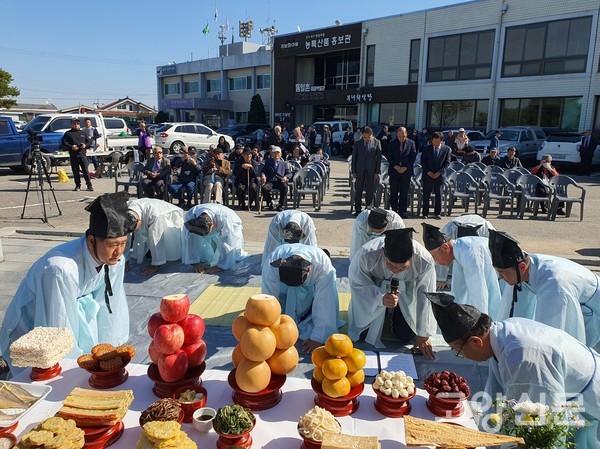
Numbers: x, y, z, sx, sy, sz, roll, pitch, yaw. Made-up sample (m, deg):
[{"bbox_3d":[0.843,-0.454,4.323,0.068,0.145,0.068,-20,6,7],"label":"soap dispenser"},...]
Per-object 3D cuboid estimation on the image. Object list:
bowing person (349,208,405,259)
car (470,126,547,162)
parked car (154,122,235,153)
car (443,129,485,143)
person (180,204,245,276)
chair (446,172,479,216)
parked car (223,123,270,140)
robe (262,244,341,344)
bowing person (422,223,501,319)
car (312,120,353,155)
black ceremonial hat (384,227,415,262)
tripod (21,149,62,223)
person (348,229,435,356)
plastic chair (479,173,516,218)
[{"bbox_3d":[0.847,0.142,5.191,0.620,0.650,0.850,2,12,3],"label":"bowing person"},{"bbox_3d":[9.972,-3.491,20.745,5.300,1.760,1.840,-10,17,-43],"label":"car"},{"bbox_3d":[-6.261,-5.008,26.461,4.500,1.700,1.850,-9,16,-39],"label":"parked car"},{"bbox_3d":[7.734,-3.728,22.001,1.820,1.560,4.600,13,17,43],"label":"car"},{"bbox_3d":[-0.972,0.104,5.191,0.580,0.640,0.820,5,13,17],"label":"person"},{"bbox_3d":[3.161,-0.601,8.771,0.560,0.790,0.560,3,12,10],"label":"chair"},{"bbox_3d":[-4.441,-6.801,34.958,1.850,1.680,4.650,13,17,43],"label":"parked car"},{"bbox_3d":[0.000,0.466,3.598,0.600,0.640,0.950,1,12,0],"label":"robe"},{"bbox_3d":[1.553,0.404,4.017,0.880,0.750,0.580,-8,15,-37],"label":"bowing person"},{"bbox_3d":[2.747,-5.358,28.192,1.750,1.980,4.800,12,16,42],"label":"car"},{"bbox_3d":[0.672,0.149,3.046,0.210,0.230,0.200,3,42,7],"label":"black ceremonial hat"},{"bbox_3d":[-4.286,-0.668,7.519,0.620,1.180,0.620,-11,17,-44],"label":"tripod"},{"bbox_3d":[0.682,0.448,3.447,0.630,0.870,0.830,2,12,3],"label":"person"},{"bbox_3d":[3.774,-0.557,8.613,0.560,0.790,0.560,3,12,8],"label":"plastic chair"}]

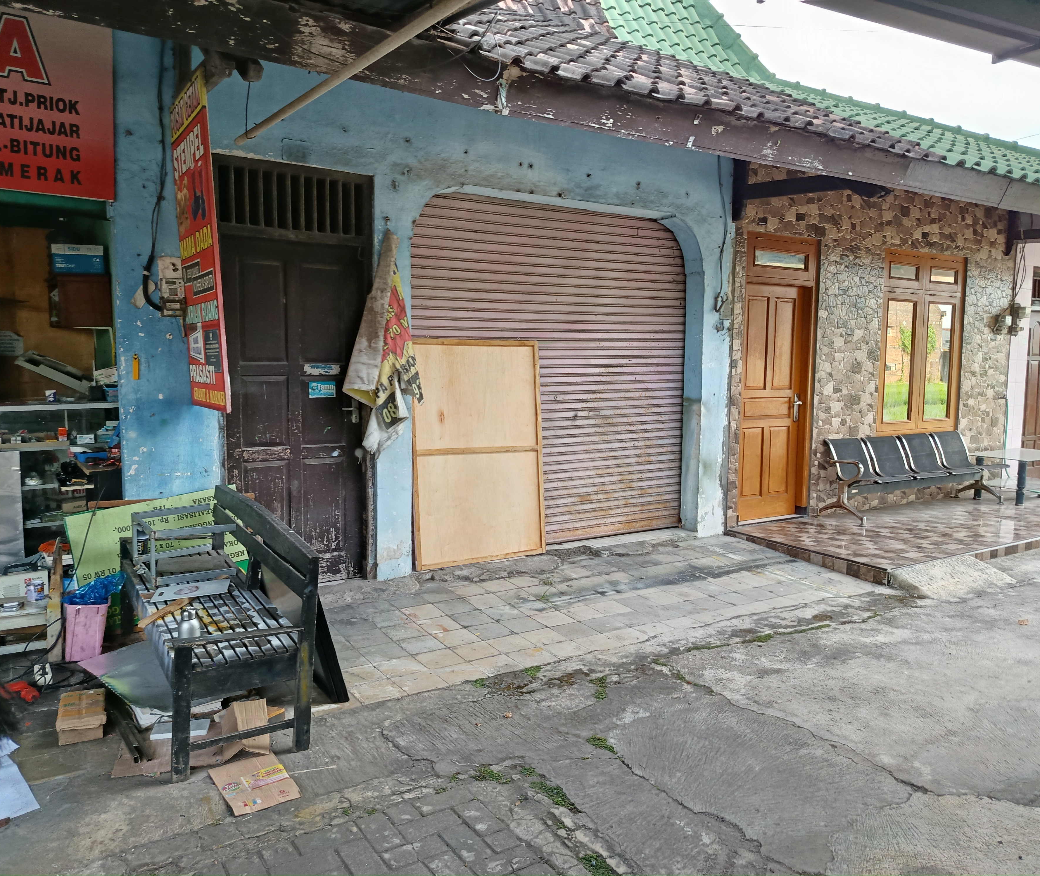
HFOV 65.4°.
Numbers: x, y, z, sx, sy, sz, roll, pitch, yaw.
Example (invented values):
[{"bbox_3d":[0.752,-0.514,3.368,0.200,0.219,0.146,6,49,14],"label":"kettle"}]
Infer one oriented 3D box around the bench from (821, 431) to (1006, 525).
[{"bbox_3d":[3.909,0.340,7.829,2.420,0.760,0.650,-2,6,-32],"label":"bench"}]

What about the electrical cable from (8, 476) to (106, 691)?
[{"bbox_3d":[-2.158,0.646,3.792,0.400,0.880,0.380,-2,6,-32],"label":"electrical cable"}]

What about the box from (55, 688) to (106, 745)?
[{"bbox_3d":[-1.752,1.109,3.235,0.160,0.095,0.270,-2,6,-32],"label":"box"}]

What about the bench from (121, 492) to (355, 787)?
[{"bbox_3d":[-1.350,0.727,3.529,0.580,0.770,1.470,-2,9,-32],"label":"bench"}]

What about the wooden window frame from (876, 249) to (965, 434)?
[{"bbox_3d":[4.093,-0.960,8.351,1.420,1.830,0.110,-2,6,-32],"label":"wooden window frame"}]

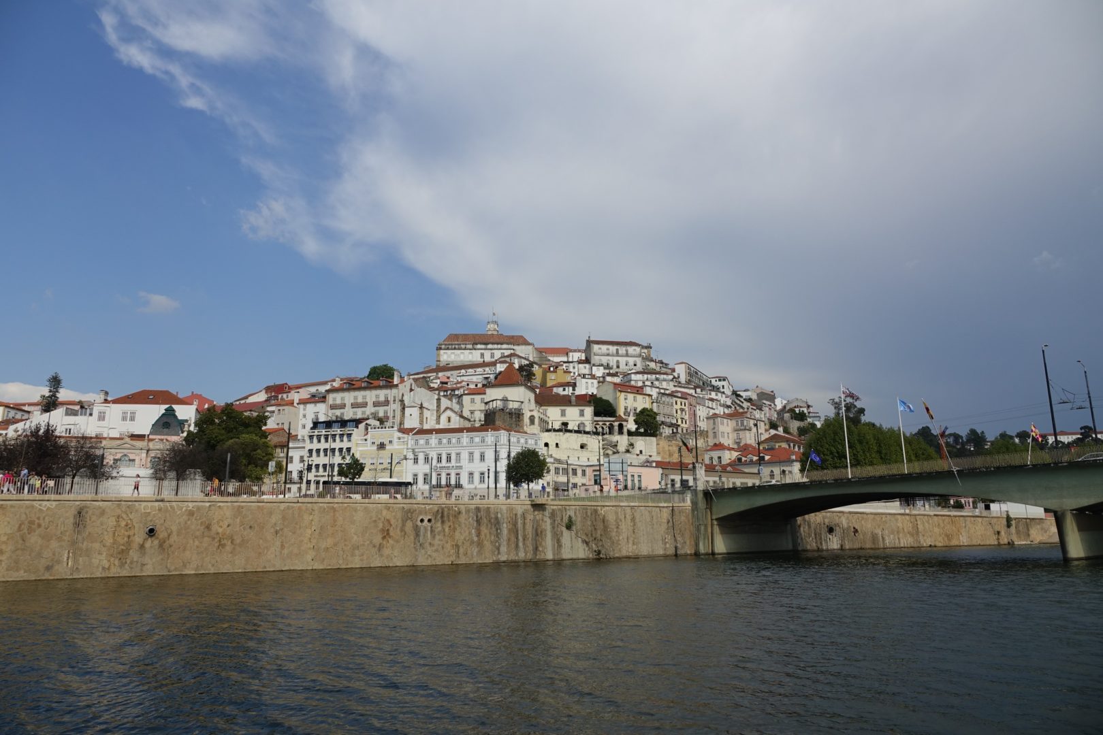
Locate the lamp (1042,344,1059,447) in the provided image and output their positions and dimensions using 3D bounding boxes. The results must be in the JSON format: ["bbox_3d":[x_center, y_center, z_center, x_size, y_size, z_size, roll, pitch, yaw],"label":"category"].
[{"bbox_3d":[43.453,3.076,63.604,0.400,10.650,2.500,-12,-16,43],"label":"lamp"}]

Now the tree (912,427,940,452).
[{"bbox_3d":[214.356,41.857,420.000,15.500,16.500,15.000,-6,-13,26],"label":"tree"}]

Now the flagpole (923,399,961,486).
[{"bbox_3d":[33.512,6.463,63.056,0.400,8.749,0.400,-25,10,17],"label":"flagpole"}]

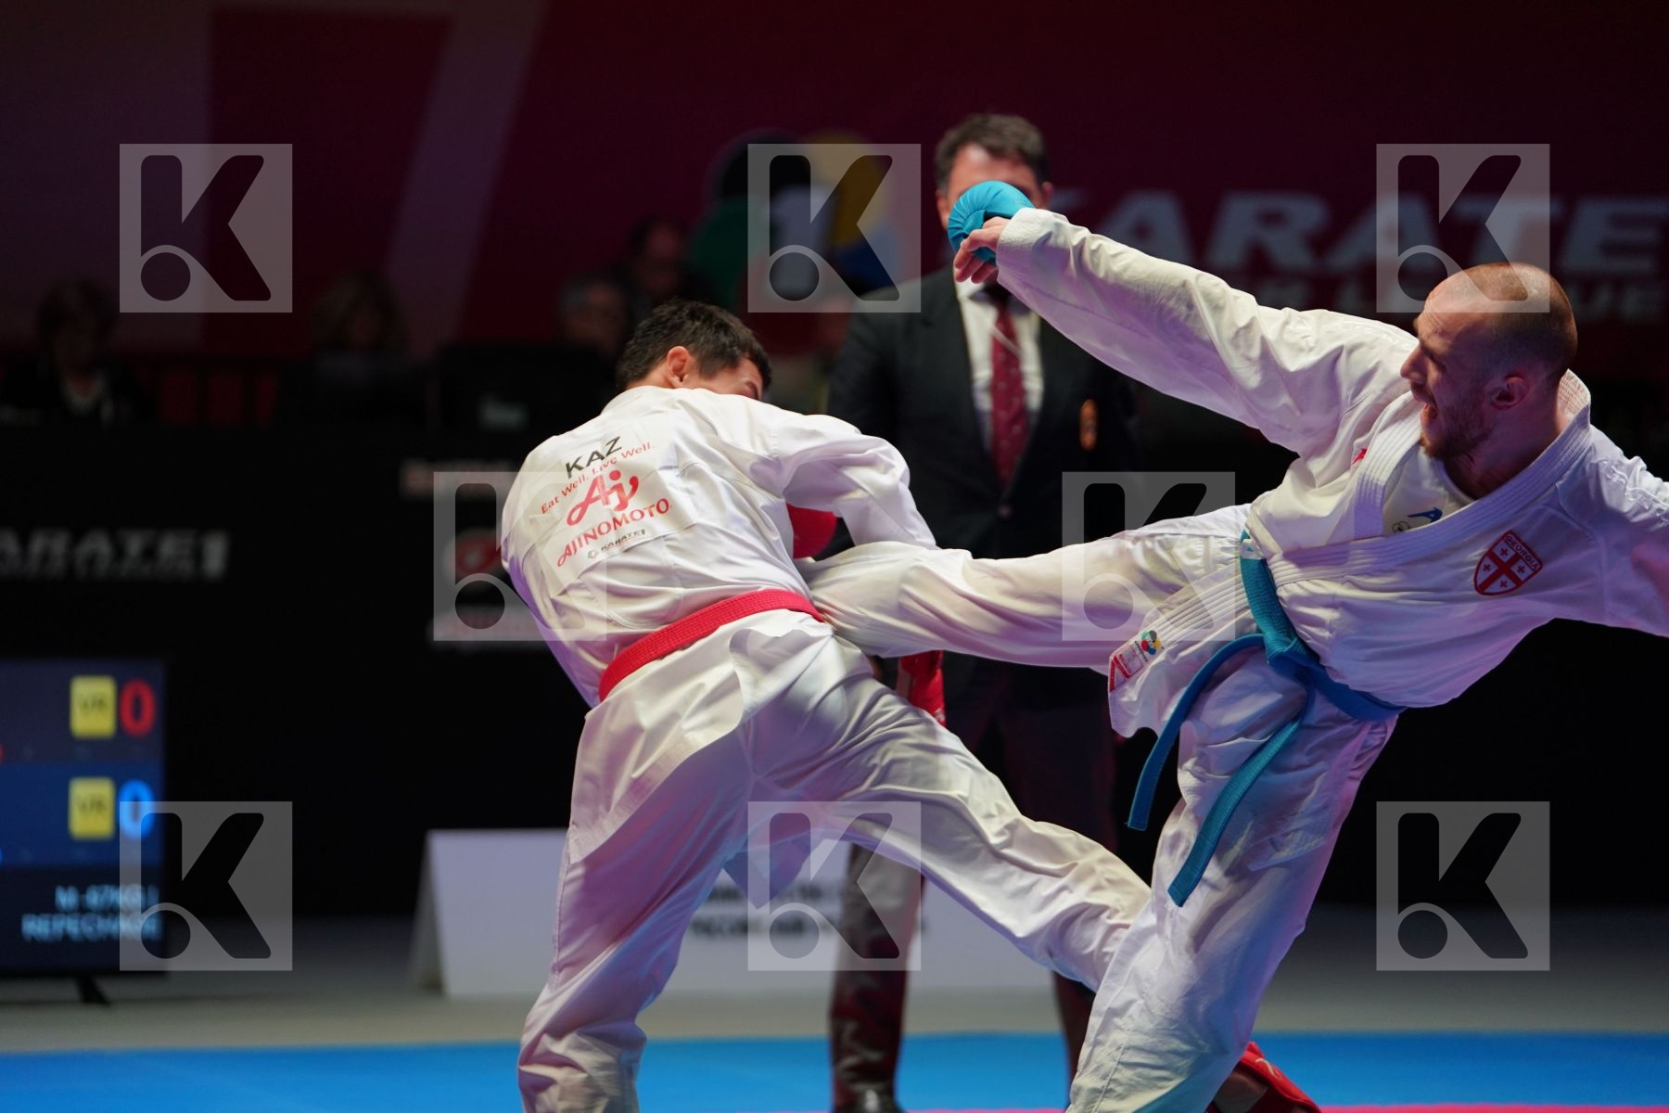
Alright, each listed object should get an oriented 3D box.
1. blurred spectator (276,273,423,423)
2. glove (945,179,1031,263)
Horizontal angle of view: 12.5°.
[{"bbox_3d":[-1.304,-0.151,20.700,0.500,1.250,0.680,0,0,-3],"label":"blurred spectator"},{"bbox_3d":[0.204,-0.410,9.400,0.150,0.105,0.120,9,4,22],"label":"glove"}]

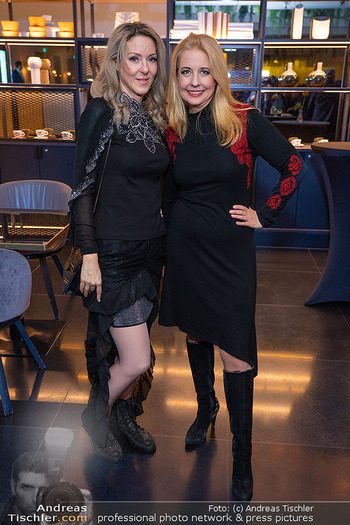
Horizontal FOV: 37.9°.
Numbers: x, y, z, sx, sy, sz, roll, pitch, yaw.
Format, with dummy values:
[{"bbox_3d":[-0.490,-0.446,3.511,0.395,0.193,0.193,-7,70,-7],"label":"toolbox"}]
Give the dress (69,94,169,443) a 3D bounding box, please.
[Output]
[{"bbox_3d":[-0.206,0.095,2.016,0.410,1.440,0.360,-6,20,-20],"label":"dress"}]

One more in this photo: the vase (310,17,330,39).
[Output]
[{"bbox_3d":[1.367,-2.182,4.753,0.166,0.199,0.141,2,19,5],"label":"vase"}]

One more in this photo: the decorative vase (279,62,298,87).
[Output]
[{"bbox_3d":[1.104,-1.804,4.906,0.151,0.223,0.151,2,19,5],"label":"decorative vase"}]

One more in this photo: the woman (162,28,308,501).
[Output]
[{"bbox_3d":[0.200,0.049,1.915,0.580,1.670,0.460,2,19,5],"label":"woman"}]

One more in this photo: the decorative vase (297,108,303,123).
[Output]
[{"bbox_3d":[1.625,-1.895,6.624,0.084,0.175,0.084,2,19,5],"label":"decorative vase"}]

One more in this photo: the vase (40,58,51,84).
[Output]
[{"bbox_3d":[-1.338,-1.975,5.299,0.140,0.248,0.140,2,19,5],"label":"vase"}]

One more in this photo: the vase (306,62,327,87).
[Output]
[{"bbox_3d":[1.386,-1.795,4.881,0.145,0.222,0.145,2,19,5],"label":"vase"}]

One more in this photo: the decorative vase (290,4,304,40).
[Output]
[{"bbox_3d":[1.151,-2.240,4.755,0.107,0.302,0.107,2,19,5],"label":"decorative vase"}]

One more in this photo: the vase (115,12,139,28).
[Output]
[{"bbox_3d":[-0.460,-2.273,4.901,0.243,0.232,0.231,2,19,5],"label":"vase"}]

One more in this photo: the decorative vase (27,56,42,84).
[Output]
[{"bbox_3d":[-1.400,-1.916,5.113,0.145,0.261,0.145,2,19,5],"label":"decorative vase"}]

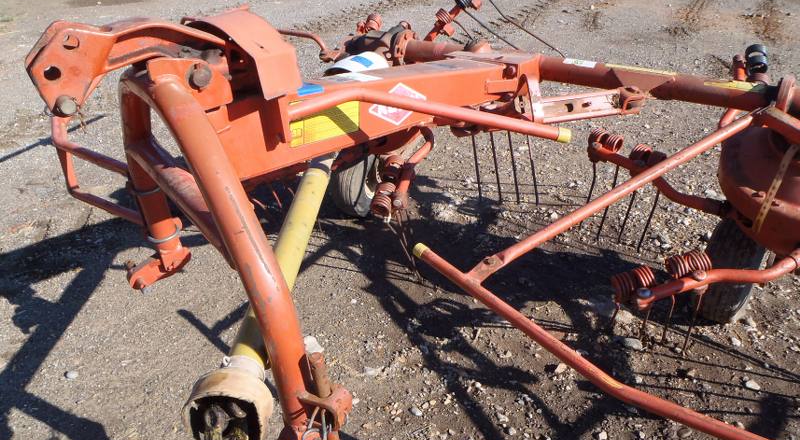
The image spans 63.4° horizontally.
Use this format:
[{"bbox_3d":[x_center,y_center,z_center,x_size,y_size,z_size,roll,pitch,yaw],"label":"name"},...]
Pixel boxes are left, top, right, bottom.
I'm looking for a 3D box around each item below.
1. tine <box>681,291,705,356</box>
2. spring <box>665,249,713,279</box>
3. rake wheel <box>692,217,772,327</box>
[{"bbox_3d":[0.867,0.300,1.913,0.025,0.387,0.025,-16,46,-1],"label":"tine"},{"bbox_3d":[0.802,0.124,1.800,0.125,0.065,0.065,-19,31,-2],"label":"spring"},{"bbox_3d":[1.114,0.170,2.180,0.165,0.370,0.370,15,33,25],"label":"rake wheel"}]

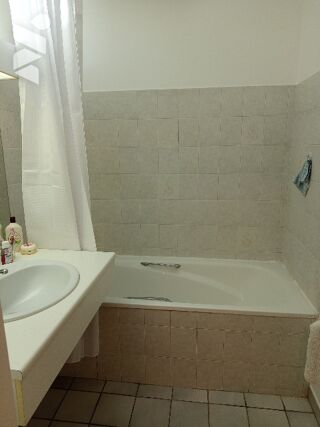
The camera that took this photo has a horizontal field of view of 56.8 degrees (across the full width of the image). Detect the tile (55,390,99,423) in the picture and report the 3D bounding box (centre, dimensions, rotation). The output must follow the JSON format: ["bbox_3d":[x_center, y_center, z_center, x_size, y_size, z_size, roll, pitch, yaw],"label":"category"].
[{"bbox_3d":[-0.449,1.056,1.619,0.198,0.010,0.198,1,12,7],"label":"tile"}]

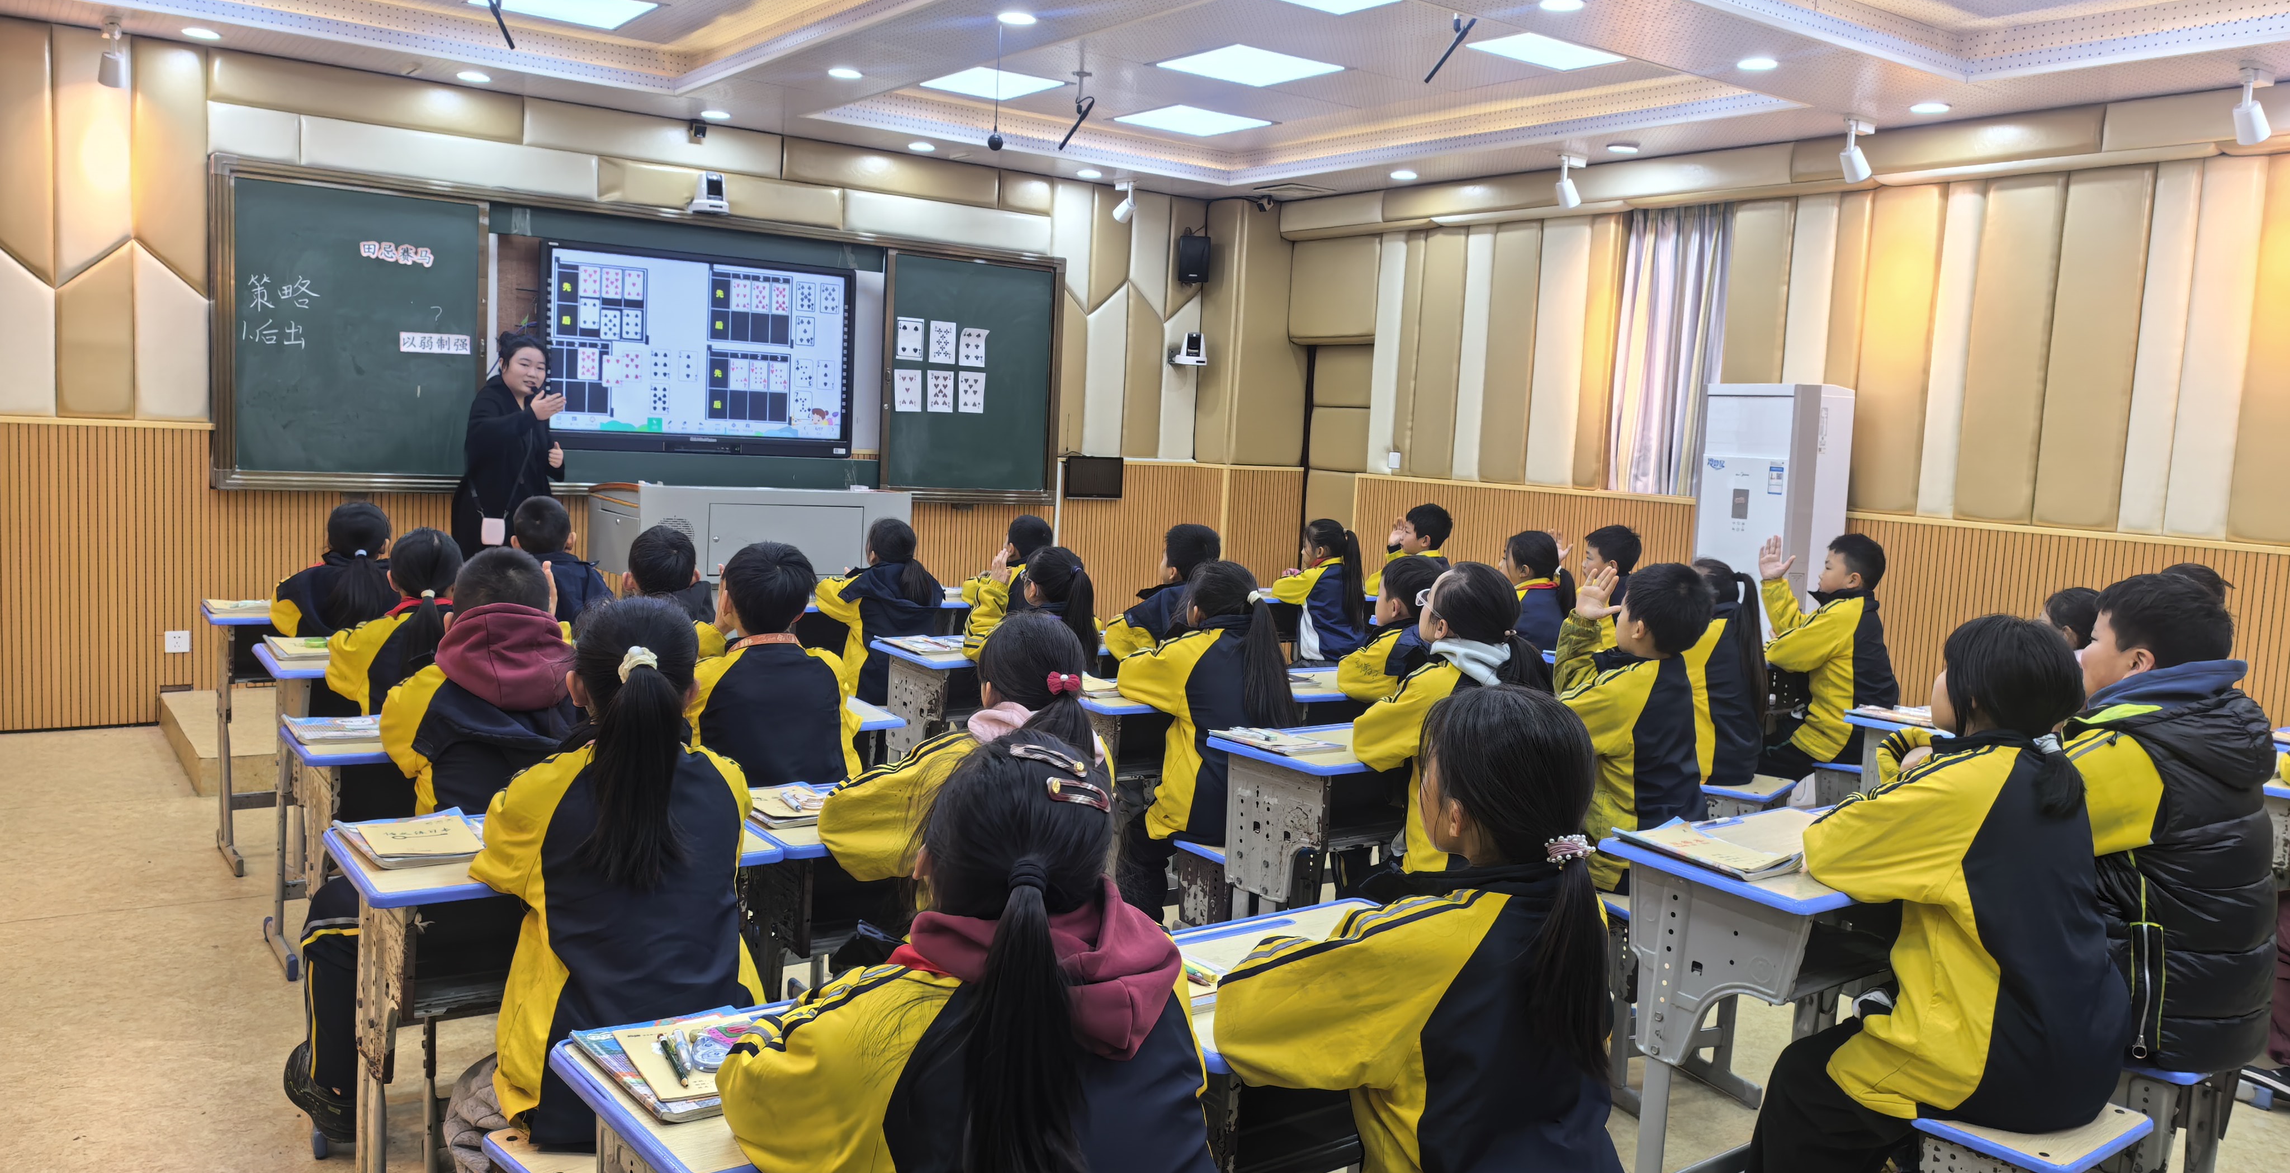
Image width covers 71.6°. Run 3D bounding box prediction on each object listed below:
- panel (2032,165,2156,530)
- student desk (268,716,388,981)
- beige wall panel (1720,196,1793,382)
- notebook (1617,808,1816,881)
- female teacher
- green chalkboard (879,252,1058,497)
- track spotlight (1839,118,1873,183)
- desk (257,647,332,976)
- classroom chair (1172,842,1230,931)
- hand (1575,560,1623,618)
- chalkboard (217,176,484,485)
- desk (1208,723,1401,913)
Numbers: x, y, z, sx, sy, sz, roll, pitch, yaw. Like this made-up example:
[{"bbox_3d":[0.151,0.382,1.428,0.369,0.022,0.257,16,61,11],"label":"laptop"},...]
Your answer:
[{"bbox_3d":[3.409,-0.845,5.695,0.050,1.281,0.295,-1,7,-35],"label":"panel"},{"bbox_3d":[-1.408,0.666,3.277,0.600,0.715,0.450,-1,7,-35],"label":"student desk"},{"bbox_3d":[2.635,-1.010,6.887,0.060,1.310,0.300,-1,7,-35],"label":"beige wall panel"},{"bbox_3d":[0.957,0.443,2.690,0.220,0.025,0.260,-1,7,-35],"label":"notebook"},{"bbox_3d":[-2.607,-0.266,6.481,0.400,1.545,0.460,7,7,34],"label":"female teacher"},{"bbox_3d":[-0.905,-1.078,8.299,1.000,1.230,0.050,-1,7,-35],"label":"green chalkboard"},{"bbox_3d":[2.865,-1.762,6.403,0.135,0.250,0.085,-1,7,-37],"label":"track spotlight"},{"bbox_3d":[-1.978,0.560,4.192,0.600,0.755,0.400,-1,7,-37],"label":"desk"},{"bbox_3d":[0.280,0.858,3.953,0.340,0.440,0.280,-2,7,-38],"label":"classroom chair"},{"bbox_3d":[1.145,0.009,4.000,0.115,0.145,0.060,18,19,21],"label":"hand"},{"bbox_3d":[-3.318,-1.048,6.712,1.025,1.268,0.060,-1,7,-35],"label":"chalkboard"},{"bbox_3d":[0.473,0.733,3.720,0.600,0.755,0.400,-2,8,-41],"label":"desk"}]

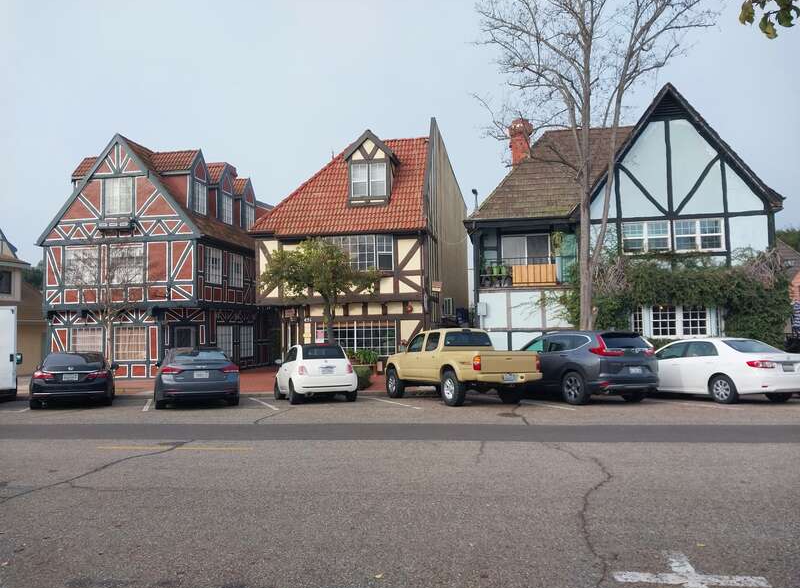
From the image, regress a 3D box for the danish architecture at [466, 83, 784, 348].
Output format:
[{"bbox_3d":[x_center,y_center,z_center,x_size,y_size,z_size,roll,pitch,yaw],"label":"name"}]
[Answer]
[{"bbox_3d":[8.435,-1.983,25.562,10.596,10.128,9.500,-2,-3,10],"label":"danish architecture"}]

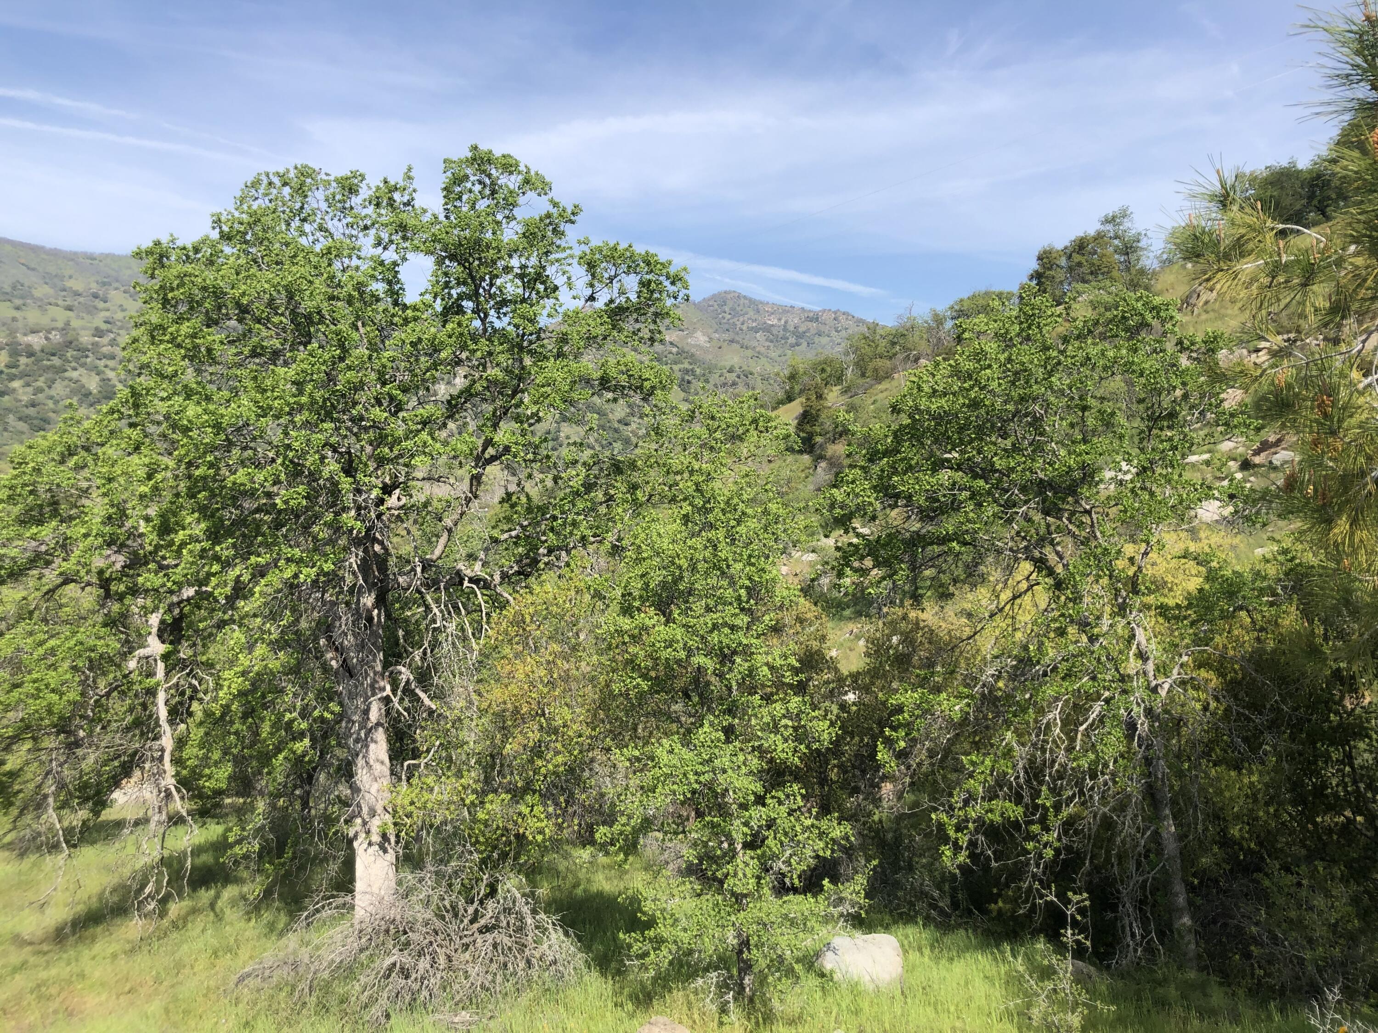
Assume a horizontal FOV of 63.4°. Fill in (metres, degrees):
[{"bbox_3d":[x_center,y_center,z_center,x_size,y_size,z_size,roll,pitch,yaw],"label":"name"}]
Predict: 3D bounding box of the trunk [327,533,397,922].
[{"bbox_3d":[-4.551,2.934,15.500,0.960,5.400,0.800,0,0,0],"label":"trunk"}]

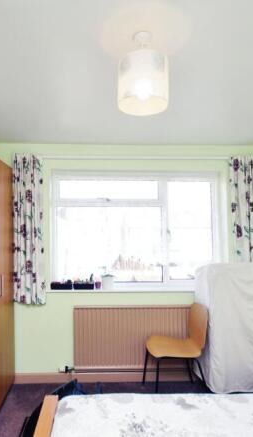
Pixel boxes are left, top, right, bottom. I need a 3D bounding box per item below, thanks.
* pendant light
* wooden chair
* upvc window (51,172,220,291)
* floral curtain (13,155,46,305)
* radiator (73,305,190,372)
[{"bbox_3d":[0.070,-0.627,1.165,0.215,0.300,0.215,0,-1,0],"label":"pendant light"},{"bbox_3d":[0.435,1.225,2.495,0.520,0.840,0.440,0,-1,-12],"label":"wooden chair"},{"bbox_3d":[0.095,0.120,2.840,1.750,1.200,0.100,0,-1,-2],"label":"upvc window"},{"bbox_3d":[-0.933,0.106,2.620,0.330,1.440,0.120,0,-1,-2],"label":"floral curtain"},{"bbox_3d":[0.070,1.155,2.680,1.180,0.600,0.100,0,-1,-2],"label":"radiator"}]

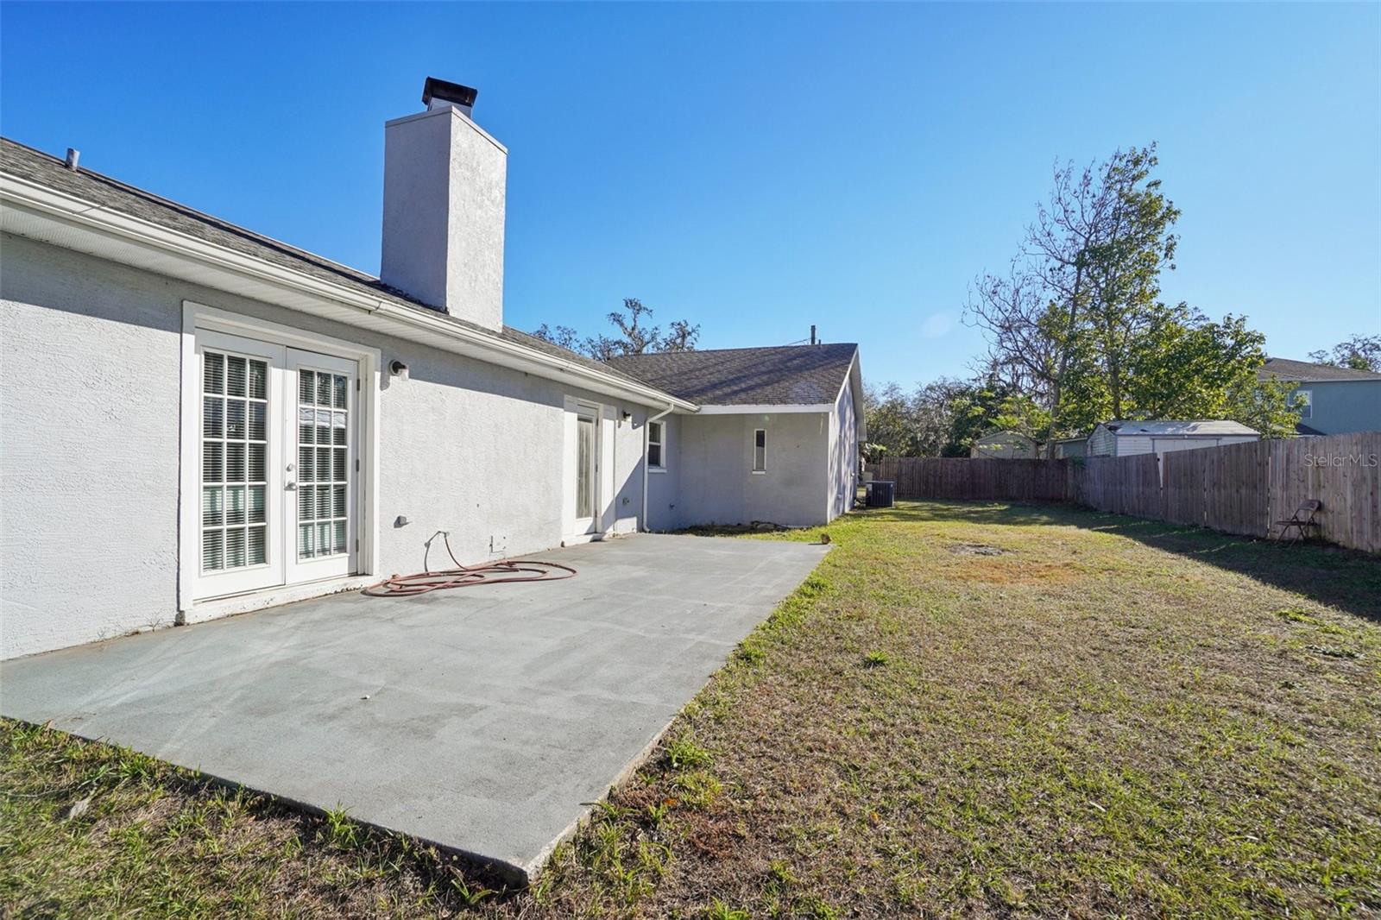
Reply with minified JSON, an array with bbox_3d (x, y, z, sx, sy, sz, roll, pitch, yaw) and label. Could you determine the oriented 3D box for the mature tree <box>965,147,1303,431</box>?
[{"bbox_3d":[18.500,-6.000,25.600,11.300,15.800,9.500,0,-2,36],"label":"mature tree"}]

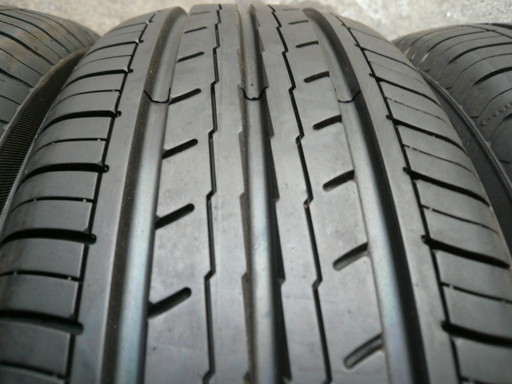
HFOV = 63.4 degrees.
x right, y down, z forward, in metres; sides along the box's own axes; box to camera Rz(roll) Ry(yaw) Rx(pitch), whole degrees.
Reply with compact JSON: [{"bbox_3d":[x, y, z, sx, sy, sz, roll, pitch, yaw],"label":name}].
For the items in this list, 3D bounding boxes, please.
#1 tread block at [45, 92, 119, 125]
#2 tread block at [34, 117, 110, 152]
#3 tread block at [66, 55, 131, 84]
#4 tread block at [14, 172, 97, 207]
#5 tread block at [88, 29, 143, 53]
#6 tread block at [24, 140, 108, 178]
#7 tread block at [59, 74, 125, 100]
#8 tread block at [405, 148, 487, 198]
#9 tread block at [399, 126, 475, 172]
[{"bbox_3d":[-0.067,-0.031,0.162,0.032,0.009,0.014,-7,50,14],"label":"tread block"},{"bbox_3d":[-0.066,-0.020,0.153,0.032,0.009,0.013,-6,53,14],"label":"tread block"},{"bbox_3d":[-0.068,-0.050,0.181,0.032,0.009,0.015,-8,45,13],"label":"tread block"},{"bbox_3d":[-0.065,0.001,0.139,0.032,0.009,0.012,-4,58,15],"label":"tread block"},{"bbox_3d":[-0.069,-0.068,0.201,0.032,0.009,0.014,-10,40,12],"label":"tread block"},{"bbox_3d":[-0.066,-0.010,0.146,0.032,0.009,0.013,-5,55,14],"label":"tread block"},{"bbox_3d":[-0.067,-0.040,0.171,0.032,0.009,0.014,-7,48,14],"label":"tread block"},{"bbox_3d":[0.068,-0.005,0.152,0.035,0.009,0.011,17,51,-15],"label":"tread block"},{"bbox_3d":[0.068,-0.014,0.158,0.035,0.009,0.011,17,49,-14],"label":"tread block"}]

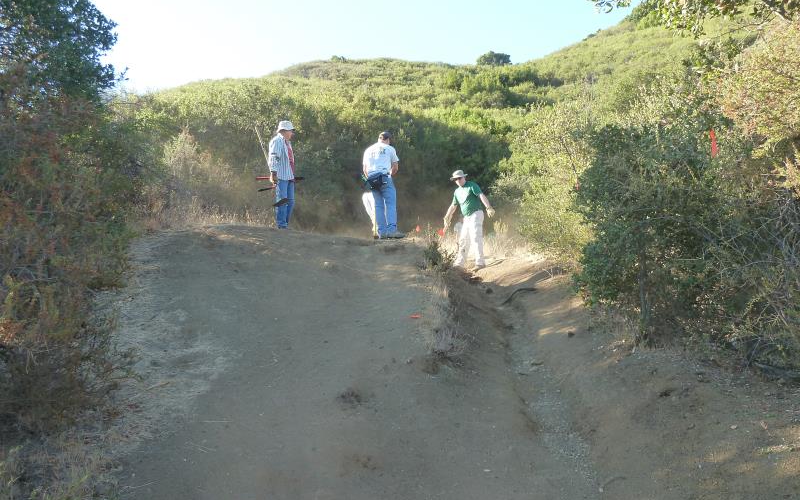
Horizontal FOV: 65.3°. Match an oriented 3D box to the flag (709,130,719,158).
[{"bbox_3d":[2.813,-0.956,5.600,0.060,0.260,0.030,0,0,18],"label":"flag"}]

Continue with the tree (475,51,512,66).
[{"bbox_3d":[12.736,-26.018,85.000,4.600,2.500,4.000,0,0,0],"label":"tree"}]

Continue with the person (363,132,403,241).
[{"bbox_3d":[-0.286,-1.062,10.200,0.580,1.750,0.450,0,0,22],"label":"person"}]

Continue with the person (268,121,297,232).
[{"bbox_3d":[-1.949,-1.252,10.350,0.420,1.790,0.520,0,0,25],"label":"person"}]

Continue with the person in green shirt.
[{"bbox_3d":[1.164,-0.518,10.600,0.820,1.680,0.500,0,0,25],"label":"person in green shirt"}]

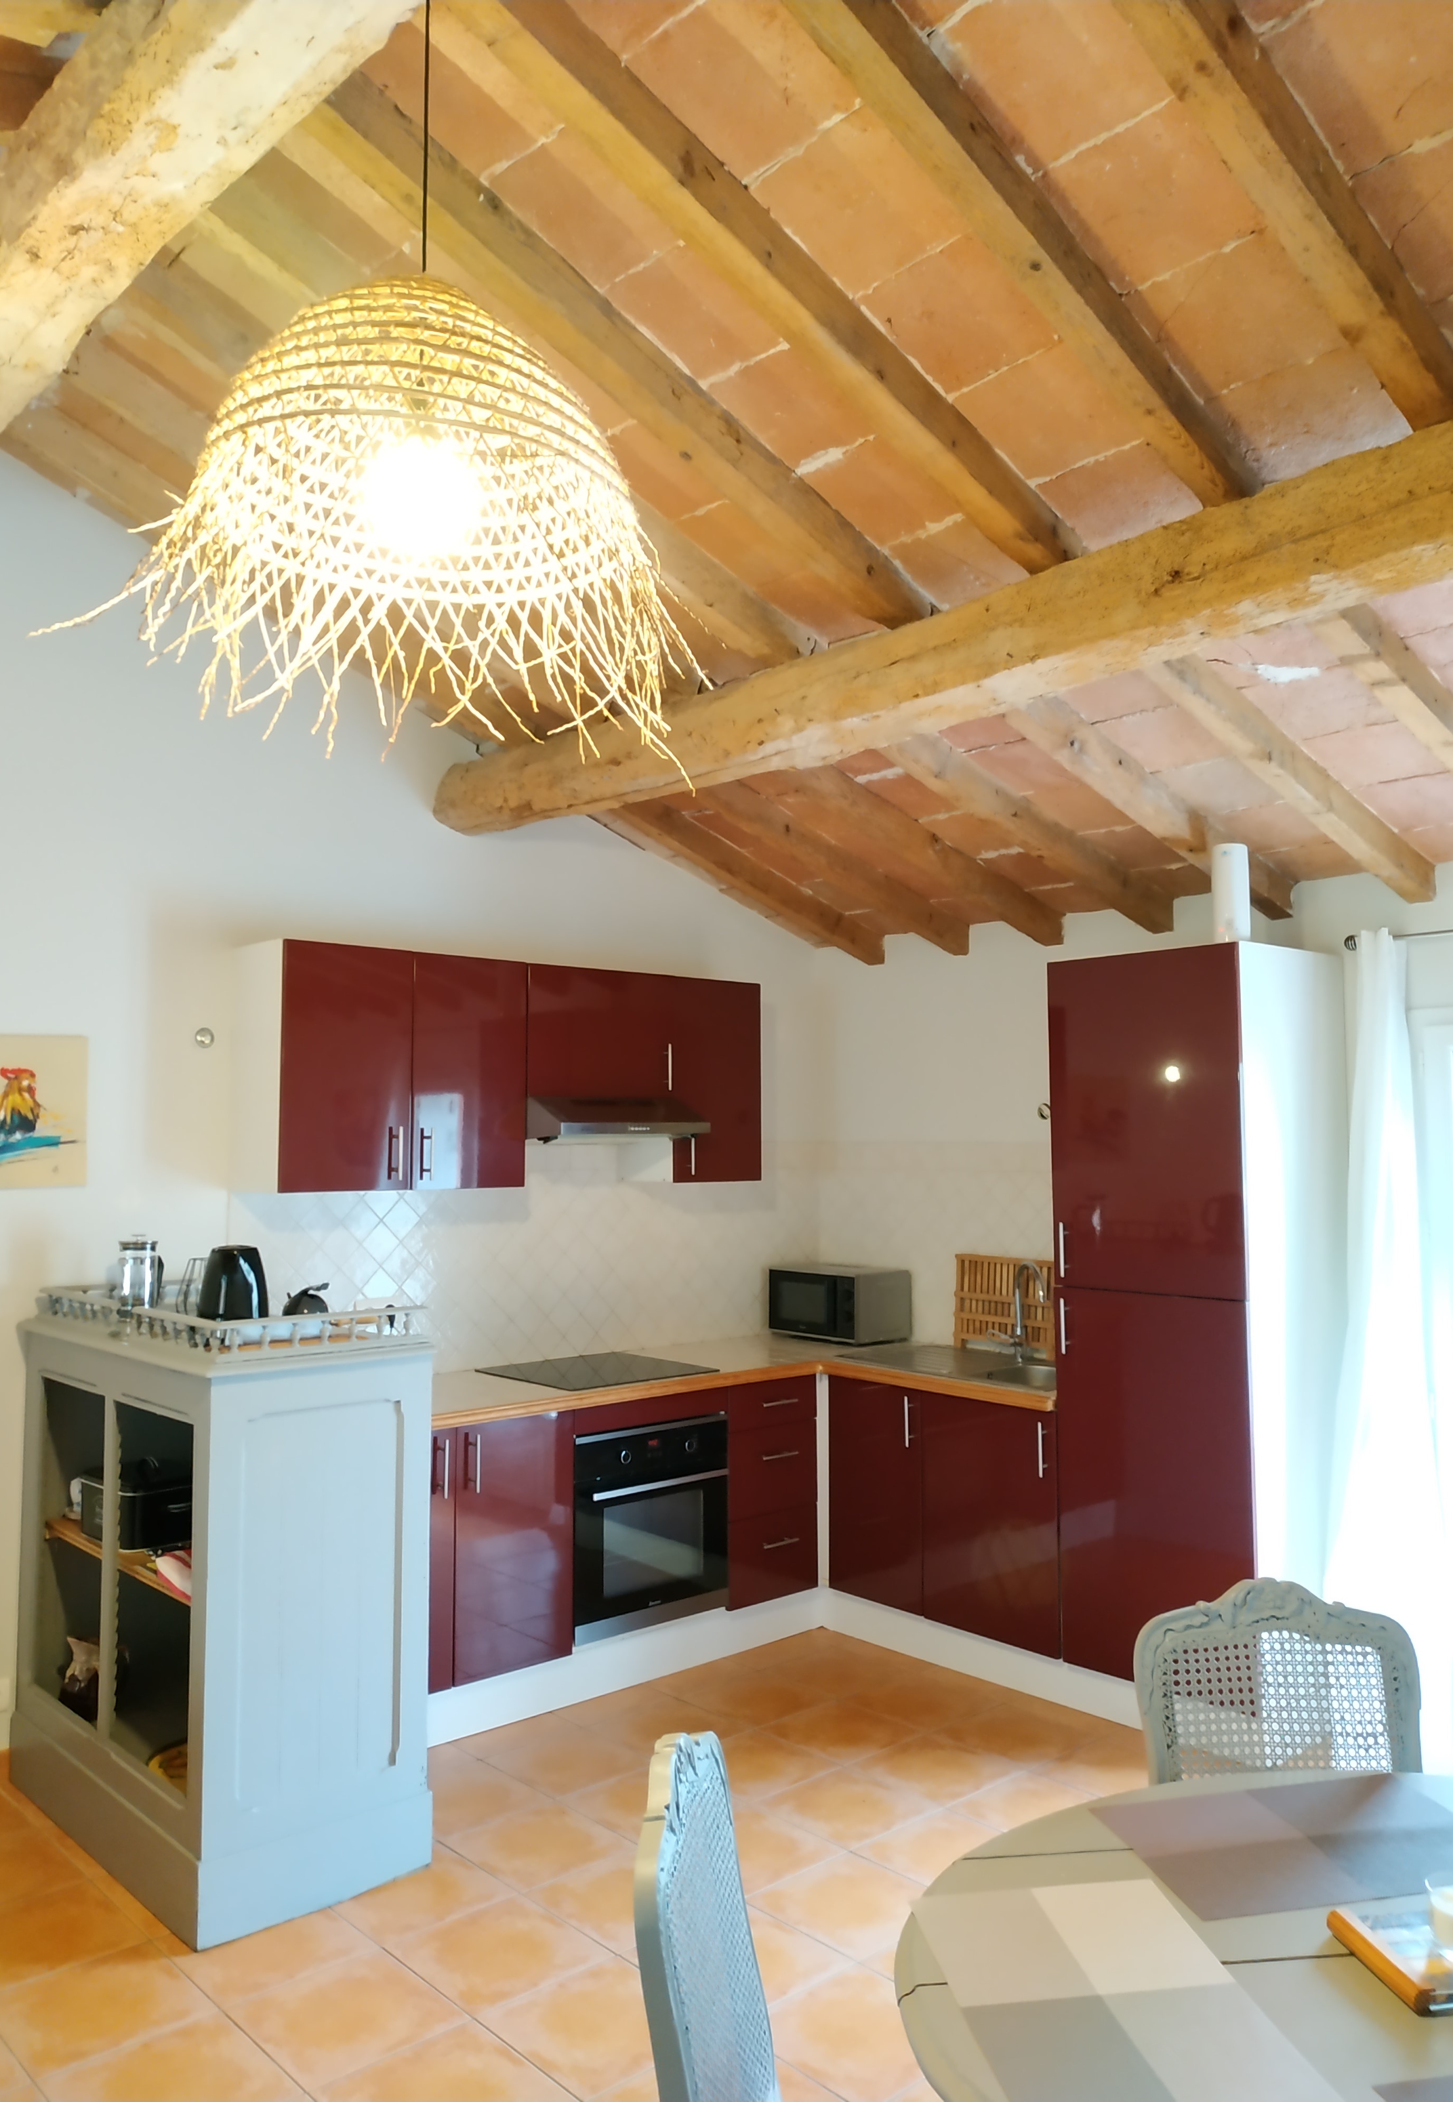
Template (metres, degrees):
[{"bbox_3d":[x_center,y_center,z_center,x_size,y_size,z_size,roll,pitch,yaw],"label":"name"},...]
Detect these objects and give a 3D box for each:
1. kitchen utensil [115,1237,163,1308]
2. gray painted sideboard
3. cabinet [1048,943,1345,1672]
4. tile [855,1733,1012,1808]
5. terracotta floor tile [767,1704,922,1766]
[{"bbox_3d":[-1.503,0.588,3.761,0.092,0.226,0.122,-2,-5,26],"label":"kitchen utensil"},{"bbox_3d":[-1.227,1.249,3.505,0.550,1.150,1.108,4,-6,-42],"label":"gray painted sideboard"},{"bbox_3d":[1.383,0.742,4.212,0.610,2.020,0.612,4,-6,-42],"label":"cabinet"},{"bbox_3d":[0.540,1.870,3.788,0.328,0.010,0.328,4,-6,-42],"label":"tile"},{"bbox_3d":[0.313,1.878,4.015,0.327,0.010,0.327,4,-6,-42],"label":"terracotta floor tile"}]

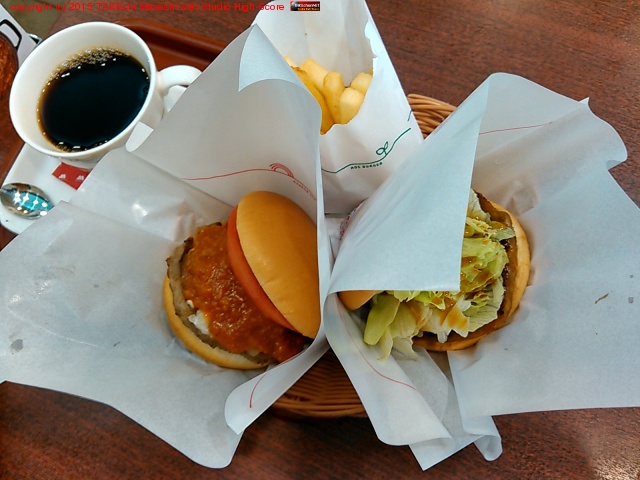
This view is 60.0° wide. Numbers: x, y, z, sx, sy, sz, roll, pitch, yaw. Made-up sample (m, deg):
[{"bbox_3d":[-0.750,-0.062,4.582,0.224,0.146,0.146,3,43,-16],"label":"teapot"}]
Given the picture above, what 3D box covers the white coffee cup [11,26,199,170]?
[{"bbox_3d":[-0.116,-0.080,0.341,0.116,0.061,0.087,-14,71,3],"label":"white coffee cup"}]

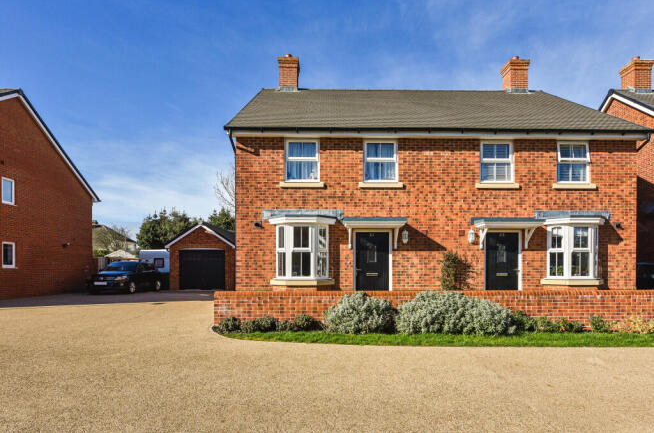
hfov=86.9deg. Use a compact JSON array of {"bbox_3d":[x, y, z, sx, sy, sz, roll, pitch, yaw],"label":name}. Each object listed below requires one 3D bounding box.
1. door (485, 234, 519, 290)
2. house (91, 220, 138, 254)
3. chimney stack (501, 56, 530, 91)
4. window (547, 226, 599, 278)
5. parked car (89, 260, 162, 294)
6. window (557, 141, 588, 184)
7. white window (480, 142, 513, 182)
[{"bbox_3d":[4.760,1.460,9.360,0.930,2.070,0.100,0,-2,-1],"label":"door"},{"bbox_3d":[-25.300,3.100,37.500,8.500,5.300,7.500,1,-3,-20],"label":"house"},{"bbox_3d":[7.470,-5.600,13.600,0.770,1.380,0.770,0,0,-1],"label":"chimney stack"},{"bbox_3d":[6.730,0.935,9.230,1.450,1.420,0.420,0,0,-1],"label":"window"},{"bbox_3d":[-10.030,3.060,17.600,1.830,1.630,4.400,0,-2,0],"label":"parked car"},{"bbox_3d":[6.710,-1.470,9.400,0.920,1.170,0.100,0,-2,-1],"label":"window"},{"bbox_3d":[4.650,-1.483,9.450,0.920,1.120,0.110,0,0,-1],"label":"white window"}]

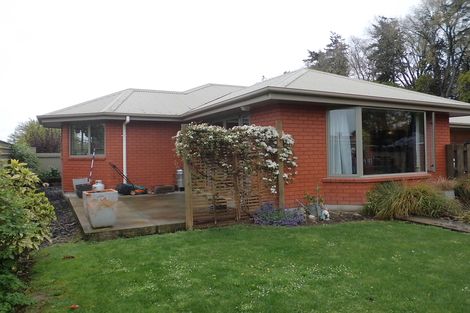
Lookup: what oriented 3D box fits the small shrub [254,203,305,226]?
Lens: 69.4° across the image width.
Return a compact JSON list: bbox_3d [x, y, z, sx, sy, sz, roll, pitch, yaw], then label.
[{"bbox_3d":[0.773,1.015,6.102,0.840,0.360,0.620,-1,-1,-11],"label":"small shrub"}]

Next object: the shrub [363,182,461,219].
[{"bbox_3d":[3.645,0.836,7.051,1.650,0.580,1.250,-1,-1,-28],"label":"shrub"}]

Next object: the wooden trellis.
[{"bbox_3d":[0.049,0.296,6.144,1.970,1.830,0.120,-1,-1,-28],"label":"wooden trellis"}]

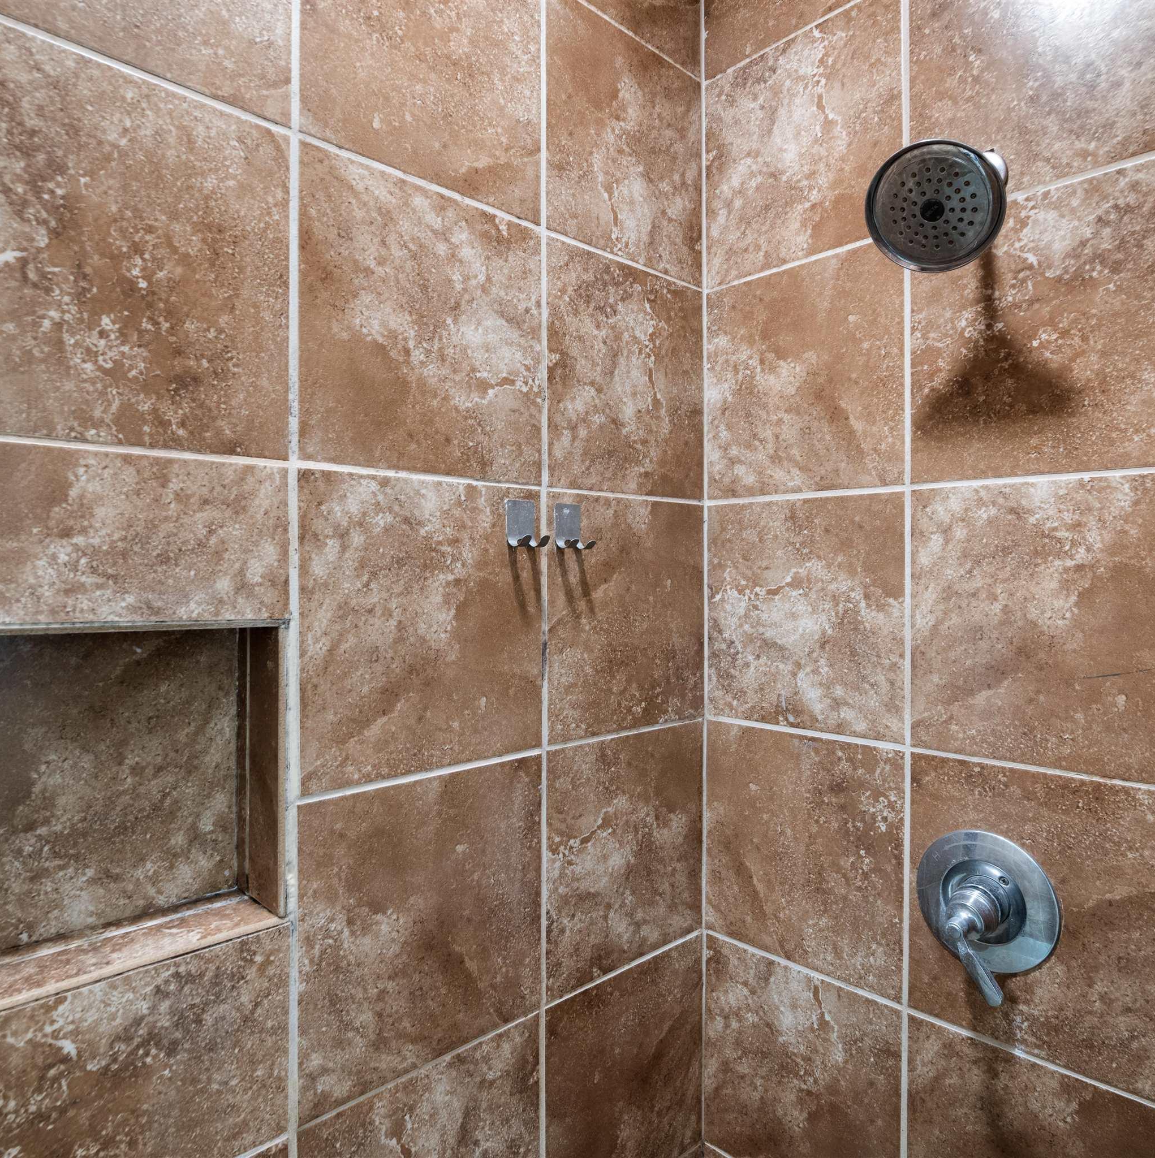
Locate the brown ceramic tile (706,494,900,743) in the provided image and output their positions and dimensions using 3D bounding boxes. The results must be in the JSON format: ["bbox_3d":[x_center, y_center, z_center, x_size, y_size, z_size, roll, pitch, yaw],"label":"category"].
[{"bbox_3d":[0.317,0.052,1.110,0.309,0.332,0.010,0,0,44],"label":"brown ceramic tile"}]

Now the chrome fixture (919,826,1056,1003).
[{"bbox_3d":[0.448,0.381,0.875,0.155,0.161,0.119,0,0,44],"label":"chrome fixture"}]

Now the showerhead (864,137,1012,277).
[{"bbox_3d":[0.399,-0.421,0.840,0.142,0.080,0.142,0,-44,49],"label":"showerhead"}]

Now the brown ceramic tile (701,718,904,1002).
[{"bbox_3d":[0.317,0.389,1.112,0.309,0.330,0.010,0,0,44],"label":"brown ceramic tile"}]

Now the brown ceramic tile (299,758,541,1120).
[{"bbox_3d":[-0.164,0.383,0.875,0.316,0.323,0.010,0,0,-43],"label":"brown ceramic tile"}]

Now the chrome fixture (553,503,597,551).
[{"bbox_3d":[-0.002,-0.069,1.009,0.046,0.060,0.032,0,0,-42],"label":"chrome fixture"}]

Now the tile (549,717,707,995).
[{"bbox_3d":[0.074,0.383,1.094,0.320,0.323,0.010,0,0,-43],"label":"tile"}]

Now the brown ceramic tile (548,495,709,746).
[{"bbox_3d":[0.076,0.053,1.109,0.322,0.332,0.010,0,0,-42],"label":"brown ceramic tile"}]

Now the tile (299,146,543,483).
[{"bbox_3d":[-0.167,-0.281,0.886,0.320,0.326,0.010,0,0,-42],"label":"tile"}]

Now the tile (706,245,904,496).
[{"bbox_3d":[0.316,-0.283,1.108,0.309,0.326,0.010,0,0,44],"label":"tile"}]

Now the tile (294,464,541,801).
[{"bbox_3d":[-0.166,0.054,0.888,0.320,0.332,0.010,0,0,-42],"label":"tile"}]

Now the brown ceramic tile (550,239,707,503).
[{"bbox_3d":[0.075,-0.277,1.093,0.320,0.323,0.010,0,0,-43],"label":"brown ceramic tile"}]

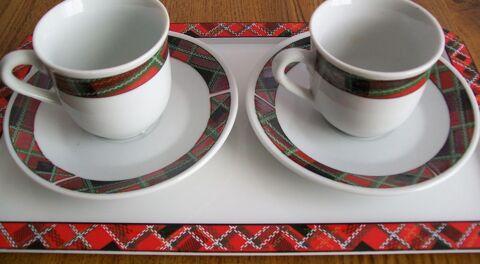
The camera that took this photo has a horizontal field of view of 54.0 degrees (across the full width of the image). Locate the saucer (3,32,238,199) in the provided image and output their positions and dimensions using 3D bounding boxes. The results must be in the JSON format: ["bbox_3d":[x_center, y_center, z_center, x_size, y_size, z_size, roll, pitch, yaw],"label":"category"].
[{"bbox_3d":[-0.063,-0.012,0.267,0.125,0.019,0.125,0,52,0],"label":"saucer"}]

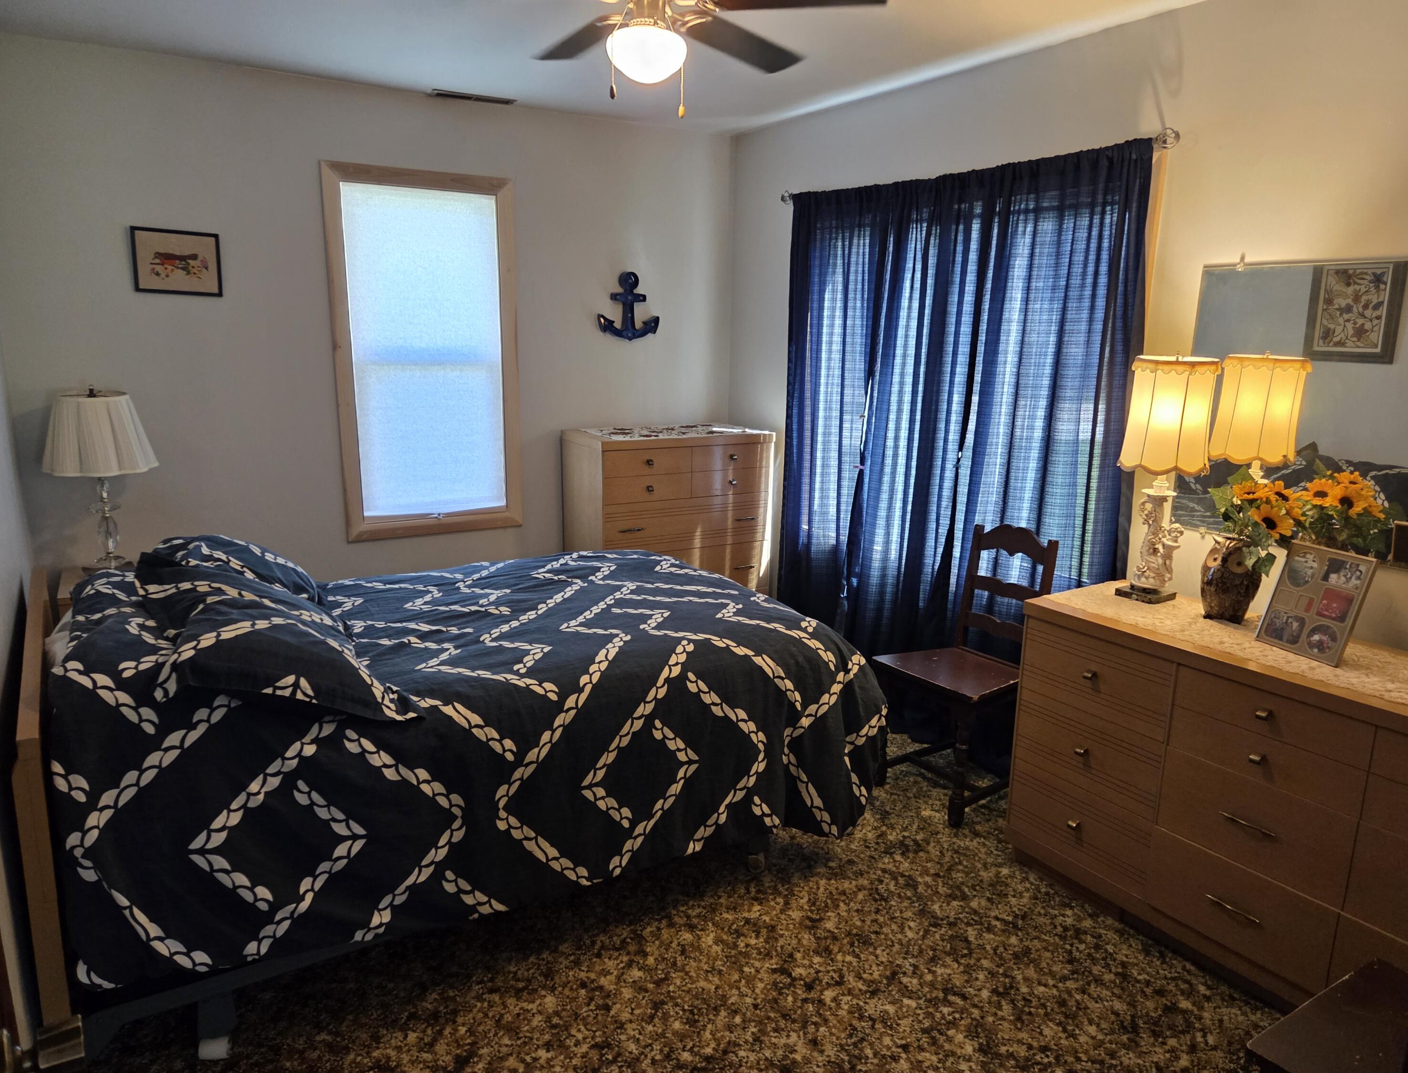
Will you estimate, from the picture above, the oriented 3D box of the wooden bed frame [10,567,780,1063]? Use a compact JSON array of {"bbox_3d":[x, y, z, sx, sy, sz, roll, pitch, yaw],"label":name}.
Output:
[{"bbox_3d":[-0.885,0.545,2.921,1.844,0.817,1.439,-7,15,-31],"label":"wooden bed frame"}]

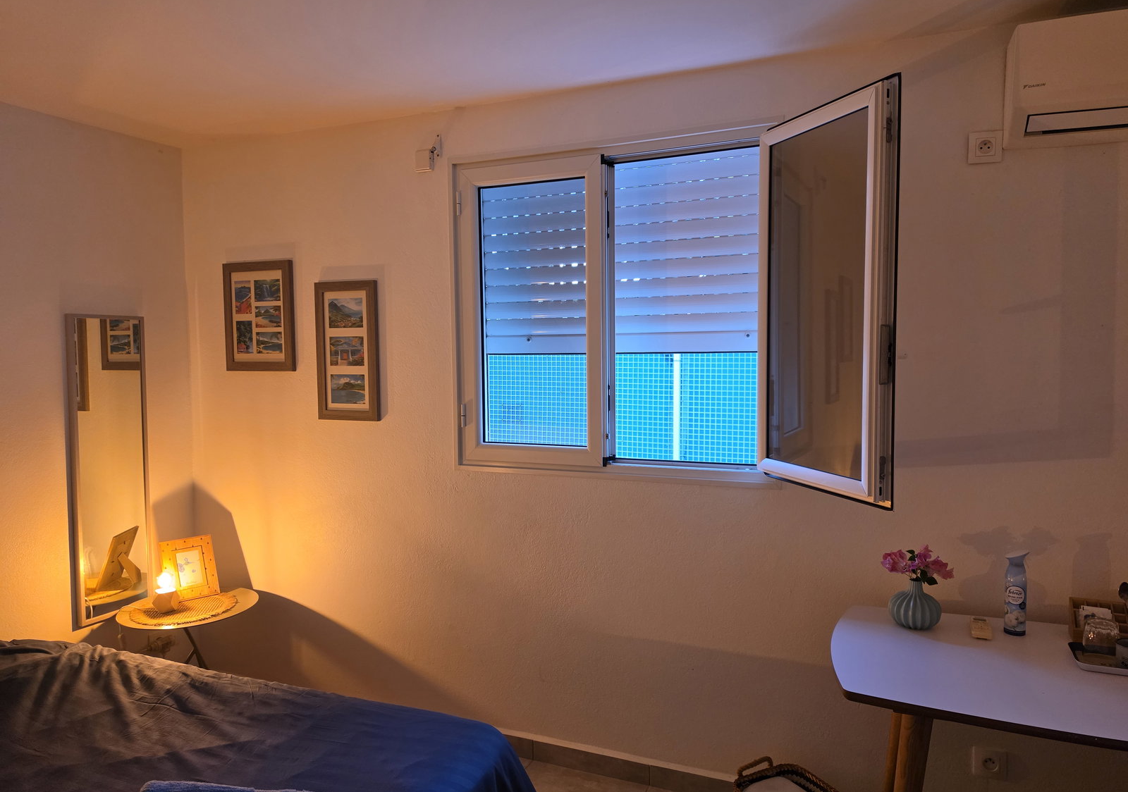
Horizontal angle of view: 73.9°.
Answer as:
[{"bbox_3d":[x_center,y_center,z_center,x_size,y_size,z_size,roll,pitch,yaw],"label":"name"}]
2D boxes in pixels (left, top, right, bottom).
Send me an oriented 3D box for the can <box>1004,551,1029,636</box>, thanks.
[{"bbox_3d":[1.216,0.531,2.015,0.054,0.218,0.056,1,3,37],"label":"can"}]

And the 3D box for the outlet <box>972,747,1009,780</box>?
[{"bbox_3d":[1.234,1.068,2.170,0.085,0.085,0.014,1,3,24],"label":"outlet"}]

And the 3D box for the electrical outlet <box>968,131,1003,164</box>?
[{"bbox_3d":[1.186,-0.699,2.106,0.085,0.087,0.014,1,3,24],"label":"electrical outlet"}]

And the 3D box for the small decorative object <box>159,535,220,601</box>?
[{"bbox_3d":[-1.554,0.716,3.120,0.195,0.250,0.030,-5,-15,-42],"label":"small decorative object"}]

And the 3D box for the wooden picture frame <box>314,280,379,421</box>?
[{"bbox_3d":[-0.875,-0.181,3.027,0.294,0.561,0.025,1,3,24],"label":"wooden picture frame"}]

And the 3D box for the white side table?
[{"bbox_3d":[-1.496,1.096,3.007,0.505,0.518,0.505,-2,3,-27],"label":"white side table"}]

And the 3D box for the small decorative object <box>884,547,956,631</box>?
[{"bbox_3d":[0.977,0.527,2.076,0.185,0.226,0.150,1,3,25],"label":"small decorative object"}]

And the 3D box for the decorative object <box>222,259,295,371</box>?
[{"bbox_3d":[-1.304,-0.338,3.208,0.370,0.465,0.025,1,3,24],"label":"decorative object"}]

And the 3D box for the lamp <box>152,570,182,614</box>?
[{"bbox_3d":[-1.563,0.766,2.951,0.098,0.152,0.098,-2,3,-28],"label":"lamp"}]

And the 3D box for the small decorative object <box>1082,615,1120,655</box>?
[{"bbox_3d":[1.350,0.598,1.883,0.075,0.078,0.075,1,3,36],"label":"small decorative object"}]

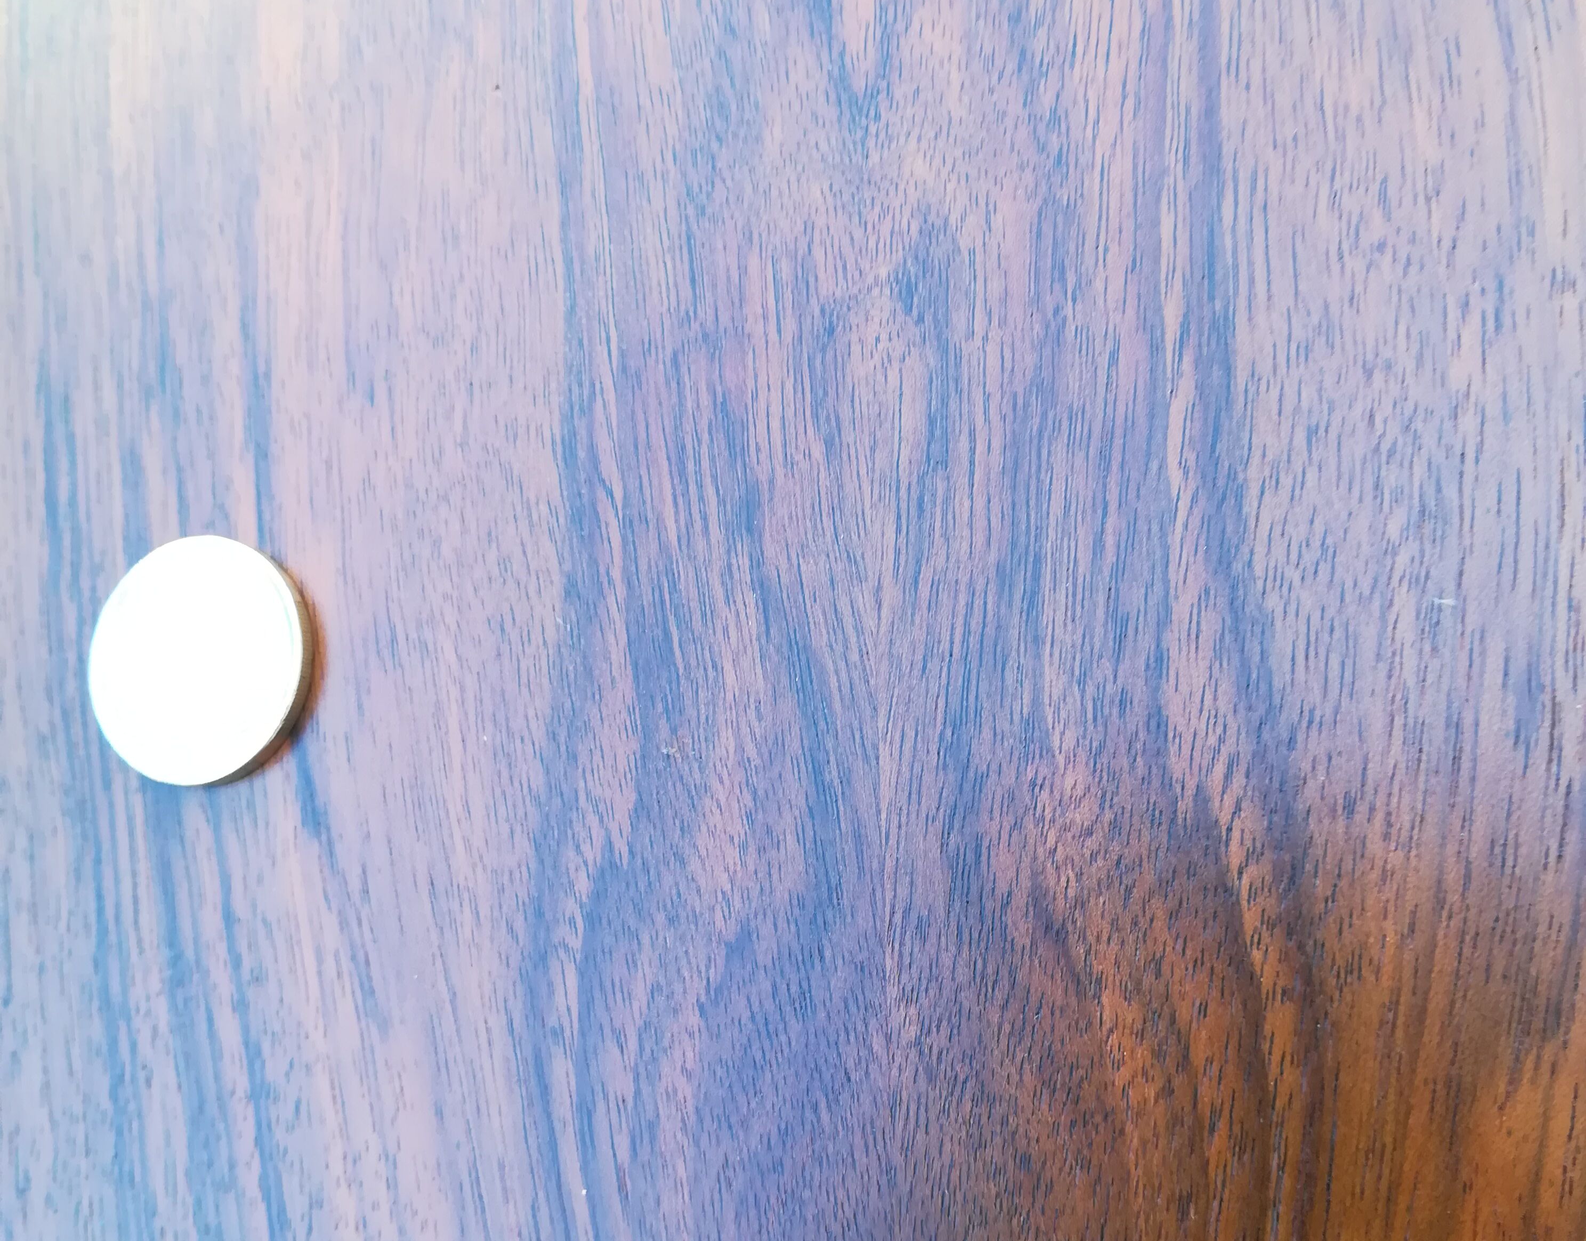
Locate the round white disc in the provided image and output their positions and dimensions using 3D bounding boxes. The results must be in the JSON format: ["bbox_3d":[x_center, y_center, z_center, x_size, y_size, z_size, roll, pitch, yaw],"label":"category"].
[{"bbox_3d":[-0.056,0.004,0.150,0.023,0.002,0.023,0,82,18],"label":"round white disc"}]

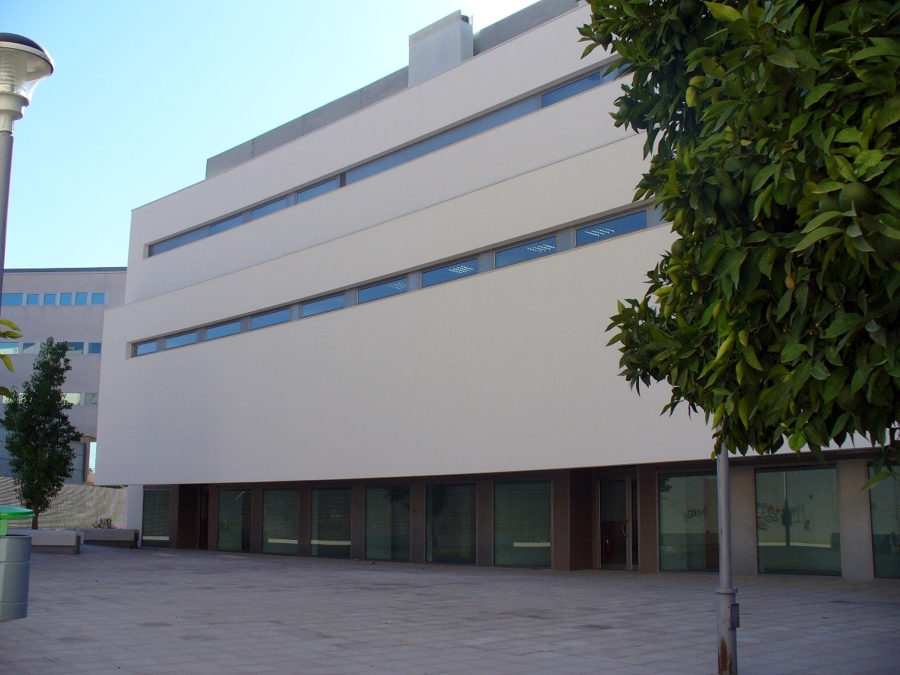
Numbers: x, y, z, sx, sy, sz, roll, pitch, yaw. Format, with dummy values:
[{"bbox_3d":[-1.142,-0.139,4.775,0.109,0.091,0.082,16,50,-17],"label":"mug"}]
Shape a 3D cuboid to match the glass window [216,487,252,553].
[{"bbox_3d":[-8.192,6.998,36.739,0.120,2.359,2.398,11,-15,-43],"label":"glass window"}]

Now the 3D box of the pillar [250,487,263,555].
[{"bbox_3d":[-6.994,6.783,35.661,0.400,2.448,0.762,11,-15,-43],"label":"pillar"}]

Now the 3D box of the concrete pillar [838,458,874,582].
[{"bbox_3d":[9.389,4.161,22.053,0.450,2.728,0.731,11,-15,-44],"label":"concrete pillar"}]

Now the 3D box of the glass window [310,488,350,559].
[{"bbox_3d":[-3.996,6.263,32.501,0.120,2.341,2.180,11,-15,-43],"label":"glass window"}]

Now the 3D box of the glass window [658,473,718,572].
[{"bbox_3d":[6.296,4.772,24.869,0.150,2.534,2.017,11,-15,-44],"label":"glass window"}]

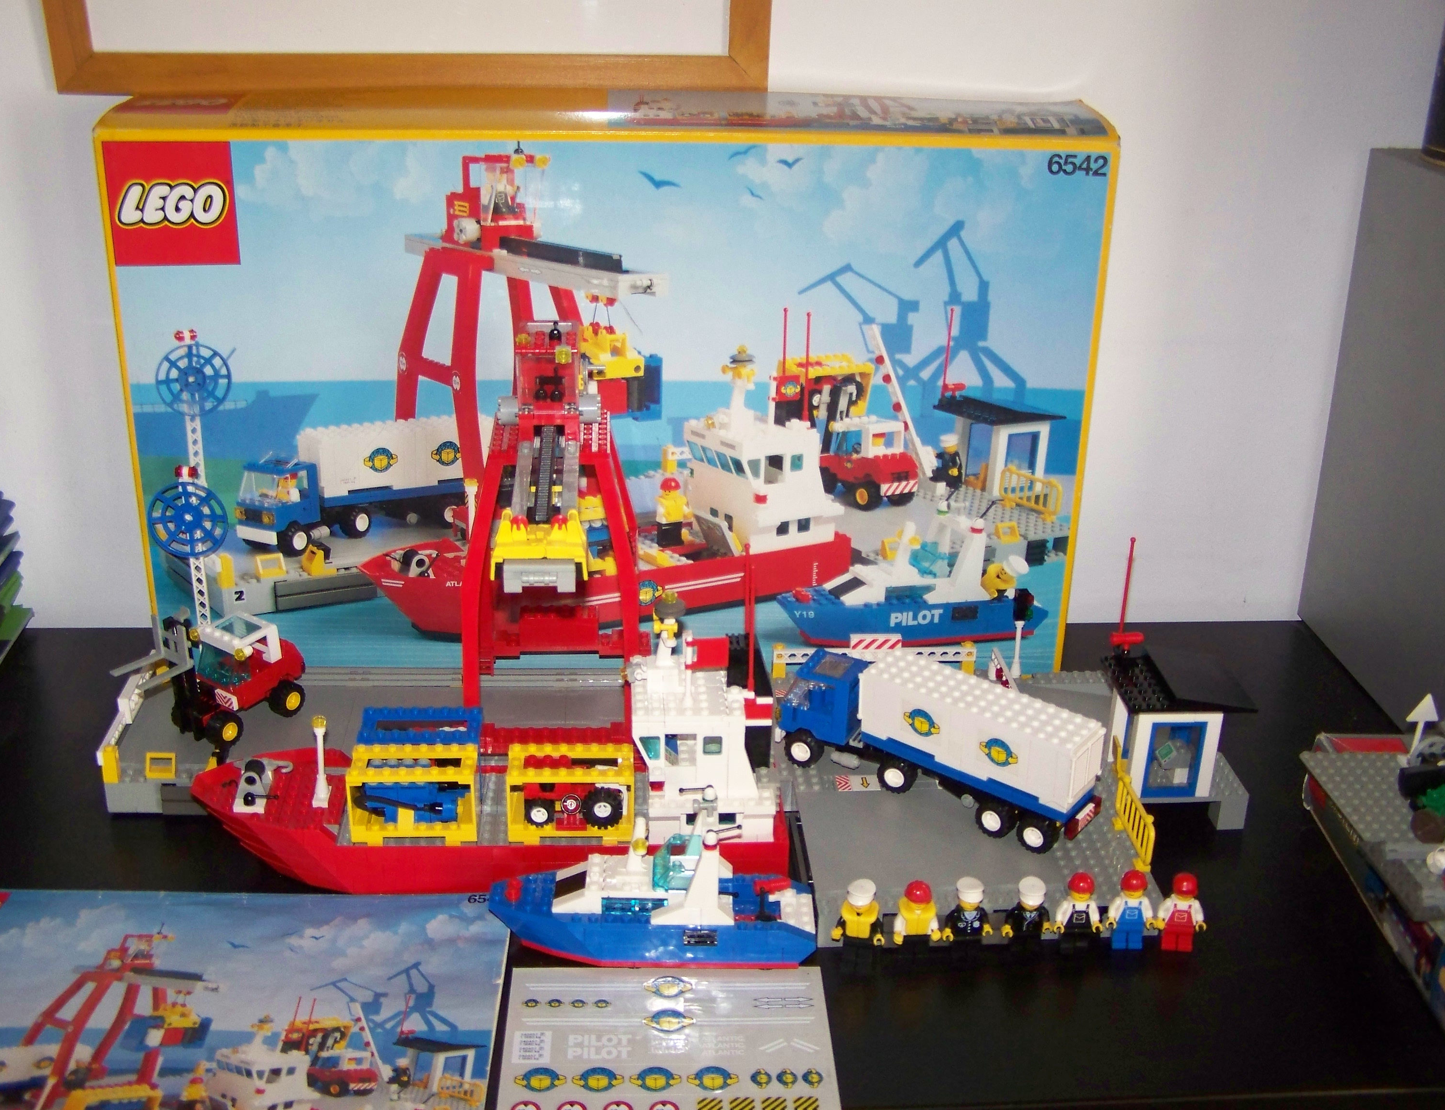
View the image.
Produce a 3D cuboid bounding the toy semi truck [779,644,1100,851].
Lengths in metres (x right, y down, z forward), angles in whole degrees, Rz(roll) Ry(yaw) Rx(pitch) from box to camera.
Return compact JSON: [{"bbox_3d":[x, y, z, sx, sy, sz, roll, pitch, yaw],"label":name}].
[{"bbox_3d":[0.115,0.101,0.882,0.186,0.066,0.048,18,31,34],"label":"toy semi truck"}]

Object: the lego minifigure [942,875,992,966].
[{"bbox_3d":[0.121,0.176,0.790,0.024,0.042,0.015,4,25,8],"label":"lego minifigure"}]

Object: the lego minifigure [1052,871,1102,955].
[{"bbox_3d":[0.175,0.173,0.796,0.023,0.042,0.015,5,26,11],"label":"lego minifigure"}]

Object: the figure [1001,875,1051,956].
[{"bbox_3d":[0.150,0.174,0.793,0.025,0.042,0.015,5,25,10],"label":"figure"}]

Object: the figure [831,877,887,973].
[{"bbox_3d":[0.066,0.178,0.785,0.025,0.042,0.016,2,25,4],"label":"figure"}]

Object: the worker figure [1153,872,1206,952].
[{"bbox_3d":[0.226,0.172,0.799,0.024,0.042,0.015,7,26,14],"label":"worker figure"}]

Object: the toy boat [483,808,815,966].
[{"bbox_3d":[-0.034,0.156,0.793,0.160,0.076,0.049,1,25,2],"label":"toy boat"}]

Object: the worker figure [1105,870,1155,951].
[{"bbox_3d":[0.201,0.172,0.798,0.024,0.042,0.015,6,26,13],"label":"worker figure"}]

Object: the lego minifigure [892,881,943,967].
[{"bbox_3d":[0.095,0.177,0.789,0.024,0.042,0.016,3,25,6],"label":"lego minifigure"}]

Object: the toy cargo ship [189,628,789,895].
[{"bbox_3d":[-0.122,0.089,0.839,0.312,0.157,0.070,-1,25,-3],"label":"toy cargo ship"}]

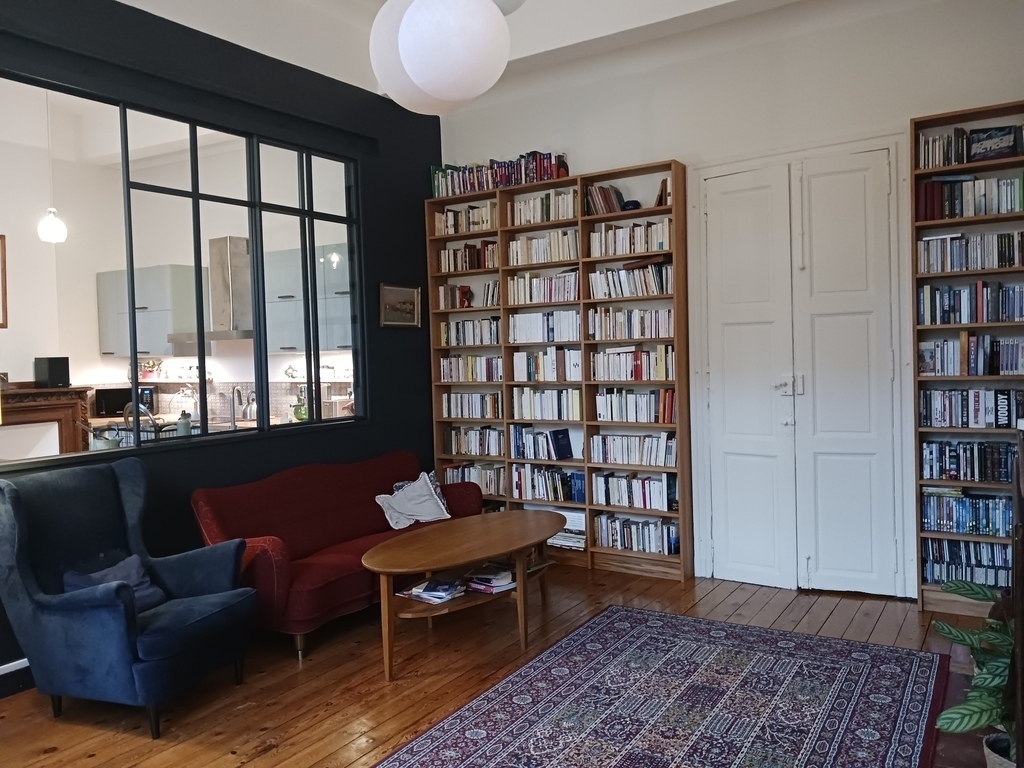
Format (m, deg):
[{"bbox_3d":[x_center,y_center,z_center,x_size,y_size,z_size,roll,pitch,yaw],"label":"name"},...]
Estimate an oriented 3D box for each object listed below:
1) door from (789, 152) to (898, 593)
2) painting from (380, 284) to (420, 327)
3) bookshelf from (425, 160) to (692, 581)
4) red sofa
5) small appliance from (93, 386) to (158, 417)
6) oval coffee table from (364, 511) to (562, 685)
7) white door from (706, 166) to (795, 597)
[{"bbox_3d":[1.888,-0.041,4.559,0.535,2.490,0.050,0,2,34],"label":"door"},{"bbox_3d":[-0.775,-0.546,5.625,0.040,0.298,0.420,0,2,34],"label":"painting"},{"bbox_3d":[0.266,-0.066,5.534,1.975,2.603,0.200,0,2,34],"label":"bookshelf"},{"bbox_3d":[-0.881,0.900,4.676,0.840,0.805,1.740,0,2,34],"label":"red sofa"},{"bbox_3d":[-3.682,0.172,7.678,0.495,0.265,0.370,-2,2,-15],"label":"small appliance"},{"bbox_3d":[-0.183,1.034,4.071,0.676,0.537,1.342,0,3,38],"label":"oval coffee table"},{"bbox_3d":[1.454,-0.037,4.856,0.520,2.490,0.050,0,2,34],"label":"white door"}]

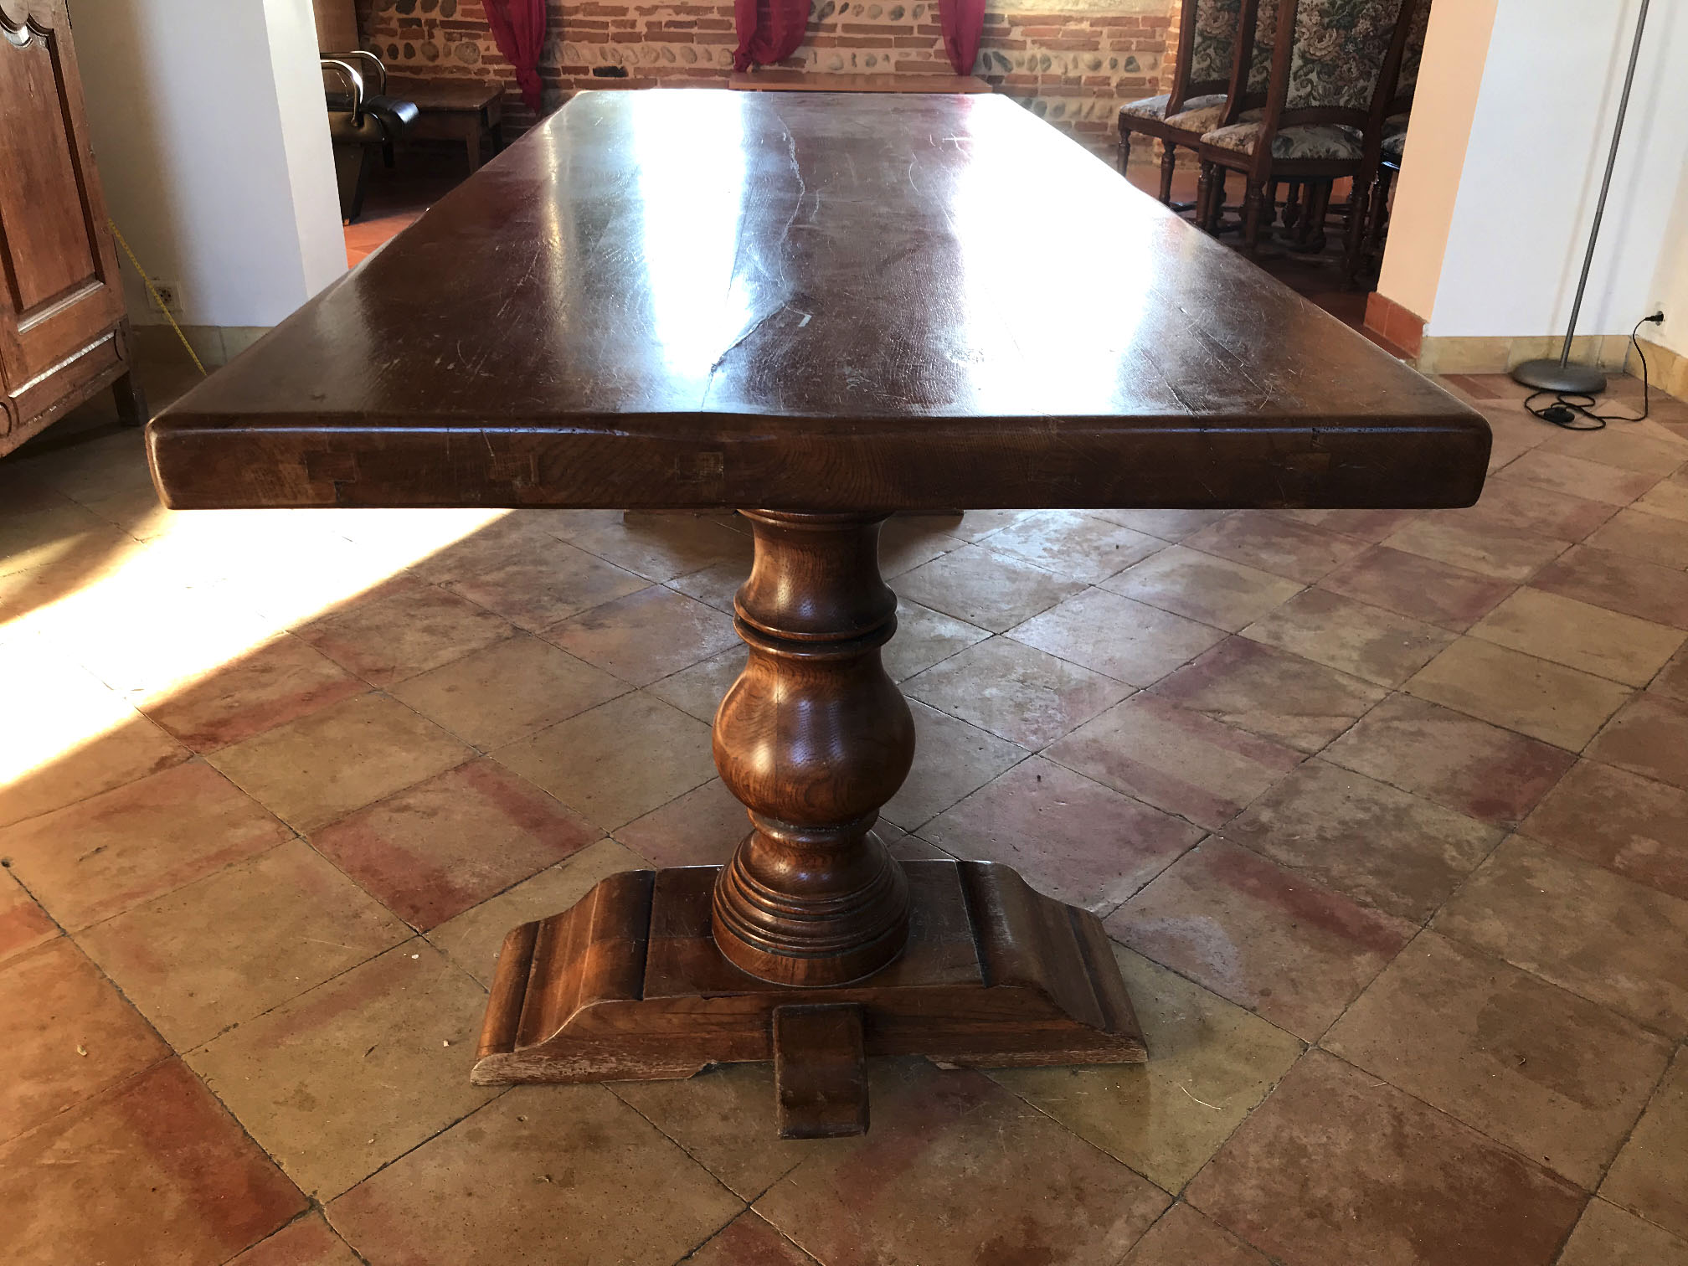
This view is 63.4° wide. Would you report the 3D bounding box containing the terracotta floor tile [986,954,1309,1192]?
[{"bbox_3d":[0.319,0.474,1.535,0.293,0.020,0.290,22,33,37],"label":"terracotta floor tile"}]

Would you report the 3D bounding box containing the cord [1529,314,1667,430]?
[{"bbox_3d":[2.010,-0.689,3.563,0.474,0.204,0.461,-1,26,-2],"label":"cord"}]

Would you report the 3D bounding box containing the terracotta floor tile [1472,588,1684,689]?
[{"bbox_3d":[1.273,0.008,2.373,0.279,0.020,0.283,22,33,37],"label":"terracotta floor tile"}]

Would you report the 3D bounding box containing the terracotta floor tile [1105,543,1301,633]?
[{"bbox_3d":[0.668,-0.079,2.541,0.285,0.020,0.281,23,34,38],"label":"terracotta floor tile"}]

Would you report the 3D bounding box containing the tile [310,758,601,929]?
[{"bbox_3d":[-0.538,0.290,1.894,0.300,0.020,0.294,22,33,38],"label":"tile"}]

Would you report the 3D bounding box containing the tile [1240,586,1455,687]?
[{"bbox_3d":[0.930,0.012,2.507,0.298,0.020,0.298,23,34,38],"label":"tile"}]

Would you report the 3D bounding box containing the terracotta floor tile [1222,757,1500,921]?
[{"bbox_3d":[0.690,0.273,1.816,0.275,0.020,0.275,23,34,38],"label":"terracotta floor tile"}]

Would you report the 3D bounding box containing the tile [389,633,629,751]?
[{"bbox_3d":[-0.557,0.103,2.280,0.295,0.020,0.295,22,33,37],"label":"tile"}]

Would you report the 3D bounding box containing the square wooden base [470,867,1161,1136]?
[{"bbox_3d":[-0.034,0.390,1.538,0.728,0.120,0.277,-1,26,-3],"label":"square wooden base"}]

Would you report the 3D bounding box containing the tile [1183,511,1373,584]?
[{"bbox_3d":[0.860,-0.166,2.720,0.275,0.020,0.275,23,34,38],"label":"tile"}]

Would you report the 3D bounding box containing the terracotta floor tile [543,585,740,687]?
[{"bbox_3d":[-0.326,0.008,2.317,0.275,0.020,0.275,23,34,38],"label":"terracotta floor tile"}]

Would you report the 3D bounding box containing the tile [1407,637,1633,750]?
[{"bbox_3d":[1.077,0.101,2.181,0.279,0.020,0.281,23,34,38],"label":"tile"}]

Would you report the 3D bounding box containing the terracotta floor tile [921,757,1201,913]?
[{"bbox_3d":[0.287,0.274,1.814,0.284,0.020,0.275,23,34,38],"label":"terracotta floor tile"}]

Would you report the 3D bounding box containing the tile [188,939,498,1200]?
[{"bbox_3d":[-0.495,0.451,1.439,0.278,0.020,0.275,23,34,38],"label":"tile"}]

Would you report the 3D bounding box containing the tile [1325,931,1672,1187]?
[{"bbox_3d":[0.742,0.473,1.548,0.294,0.020,0.296,23,34,38],"label":"tile"}]

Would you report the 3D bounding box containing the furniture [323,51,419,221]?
[{"bbox_3d":[-2.450,-2.424,6.584,0.620,0.750,0.600,1,26,0],"label":"furniture"}]

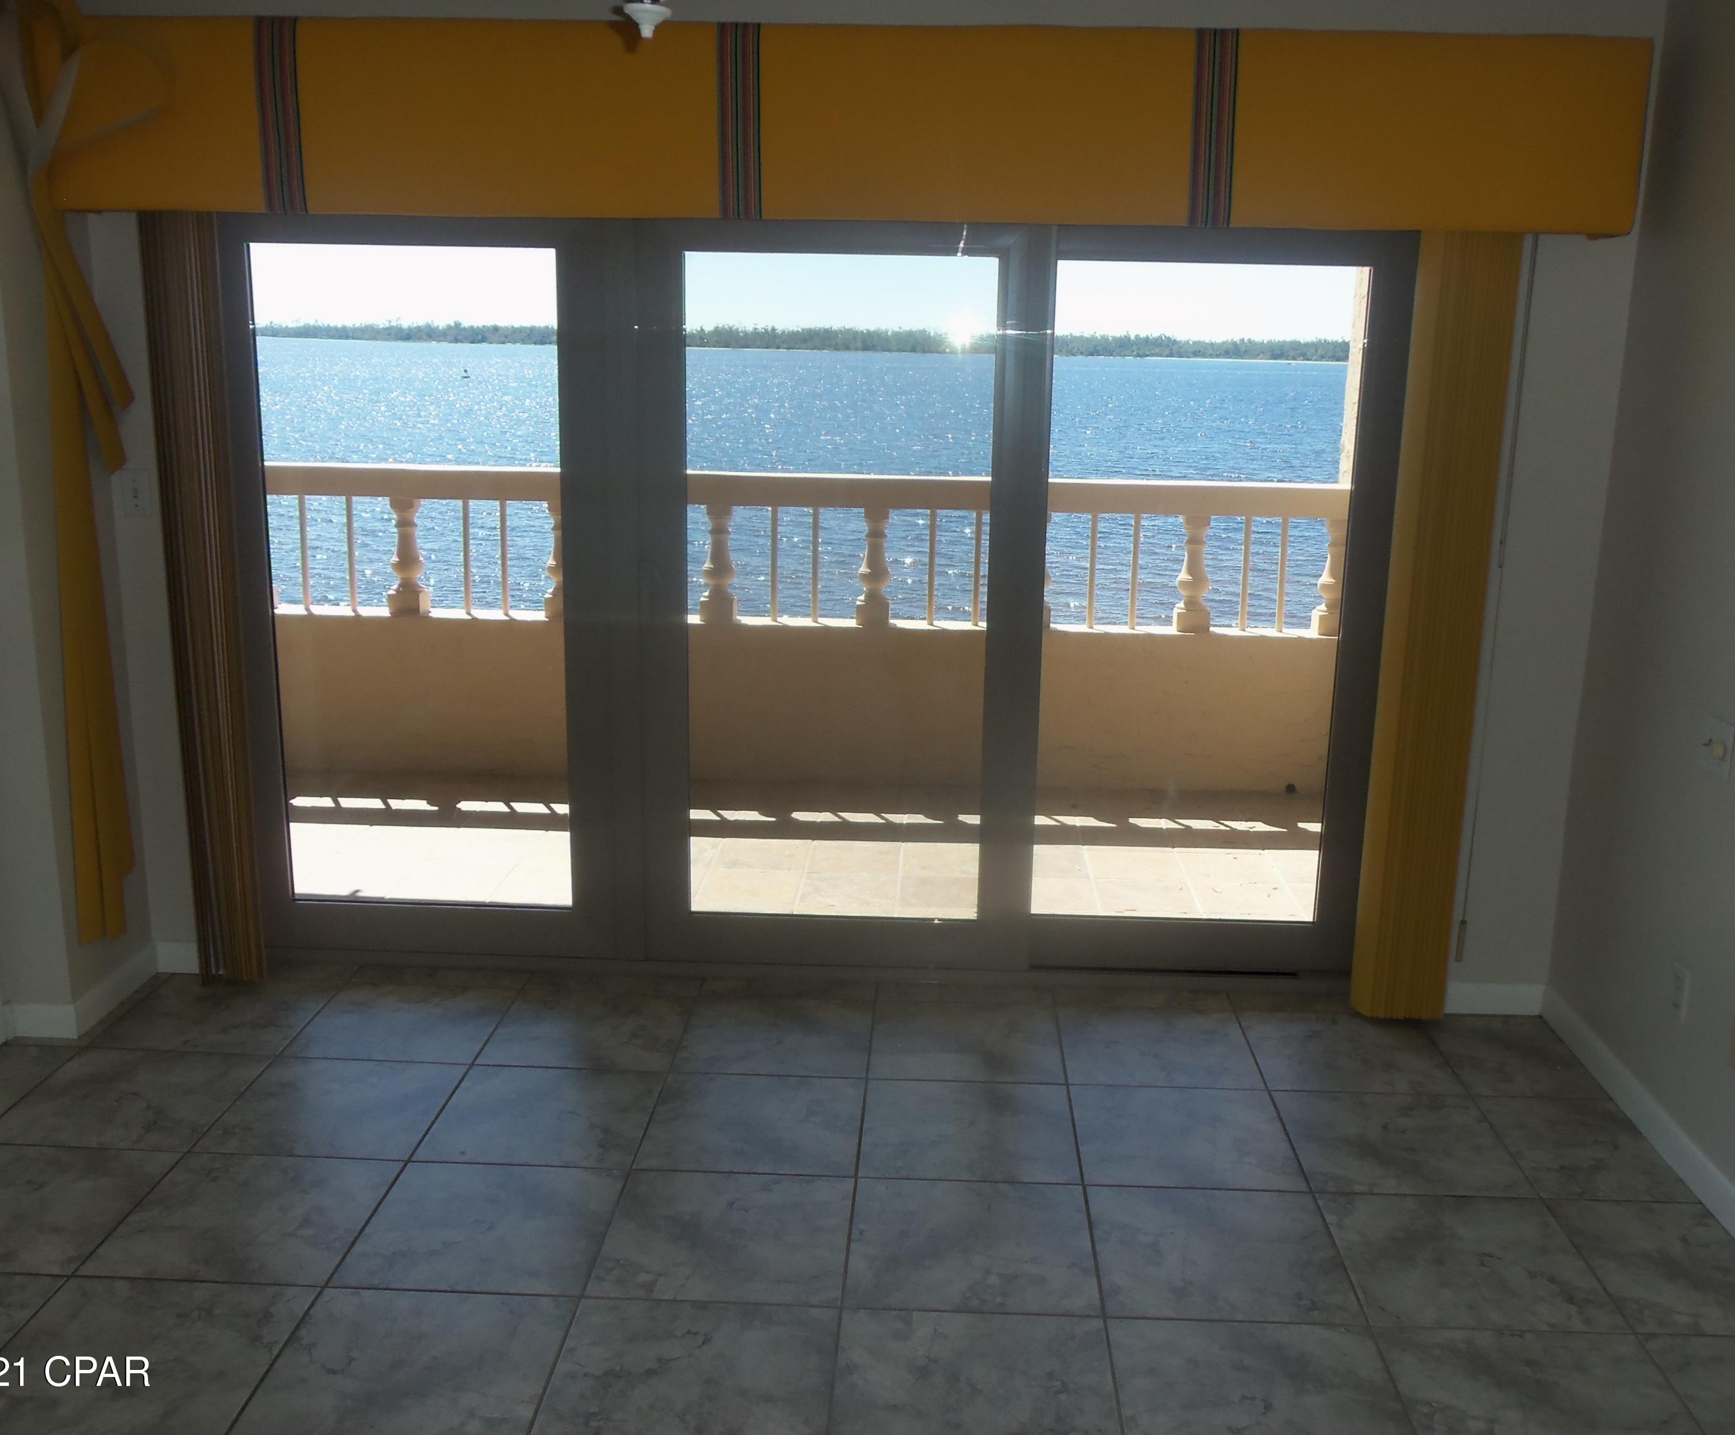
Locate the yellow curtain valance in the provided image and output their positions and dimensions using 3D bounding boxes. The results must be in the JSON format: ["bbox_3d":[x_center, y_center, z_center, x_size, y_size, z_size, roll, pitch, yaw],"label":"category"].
[{"bbox_3d":[-0.082,-1.309,3.479,3.483,0.394,0.212,2,13,2],"label":"yellow curtain valance"}]

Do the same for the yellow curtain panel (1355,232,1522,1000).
[{"bbox_3d":[1.376,-0.225,3.744,0.217,2.019,0.097,2,13,2],"label":"yellow curtain panel"}]

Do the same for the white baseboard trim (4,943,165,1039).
[{"bbox_3d":[-1.972,0.681,3.914,0.162,0.087,0.420,2,13,2],"label":"white baseboard trim"}]

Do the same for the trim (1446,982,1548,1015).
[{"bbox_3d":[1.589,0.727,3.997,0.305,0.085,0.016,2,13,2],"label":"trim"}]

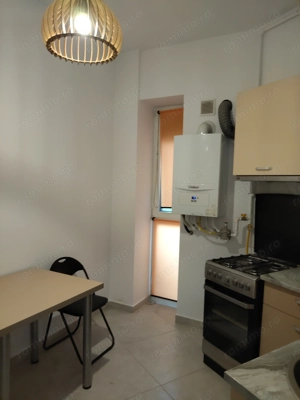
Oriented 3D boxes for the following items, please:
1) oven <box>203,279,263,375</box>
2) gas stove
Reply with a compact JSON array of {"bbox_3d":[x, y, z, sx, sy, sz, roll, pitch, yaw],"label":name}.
[{"bbox_3d":[0.808,1.046,2.397,0.535,0.733,0.485,-1,5,-33],"label":"oven"},{"bbox_3d":[0.827,0.603,2.367,0.530,0.152,0.485,-1,5,-33],"label":"gas stove"}]

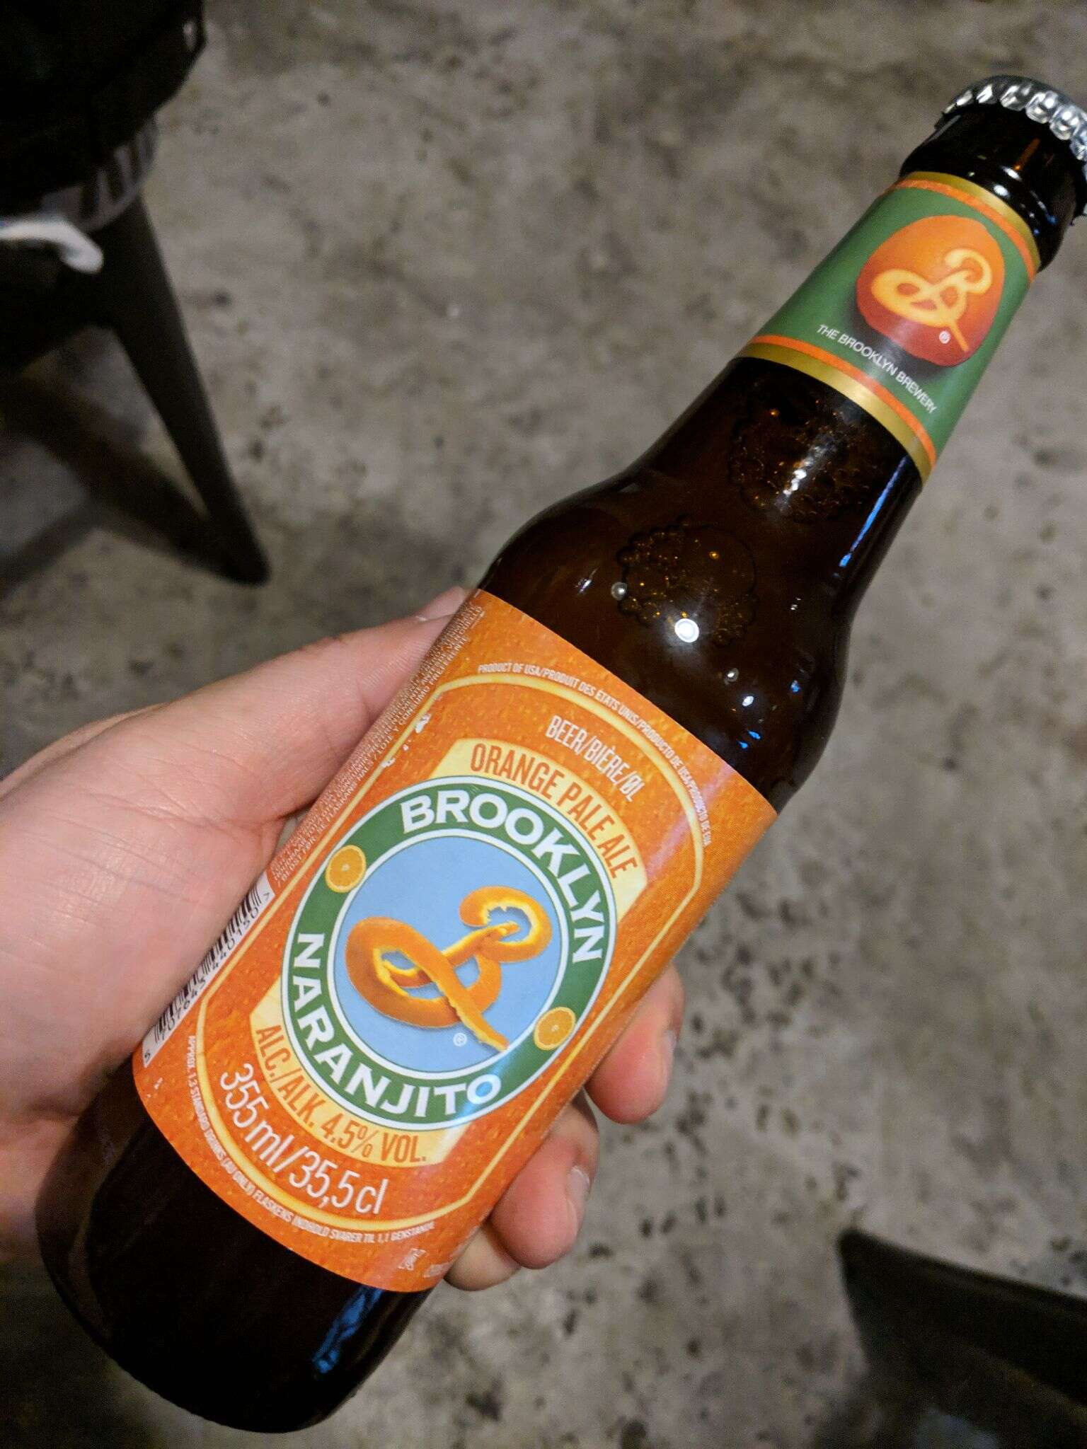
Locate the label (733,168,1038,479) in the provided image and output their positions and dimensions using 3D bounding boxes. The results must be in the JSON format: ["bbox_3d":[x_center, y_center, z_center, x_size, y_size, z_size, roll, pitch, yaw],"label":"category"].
[{"bbox_3d":[0.058,-0.065,0.188,0.038,0.037,0.041,36,89,-1],"label":"label"}]

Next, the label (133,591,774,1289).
[{"bbox_3d":[-0.013,0.033,0.184,0.061,0.057,0.090,36,89,2],"label":"label"}]

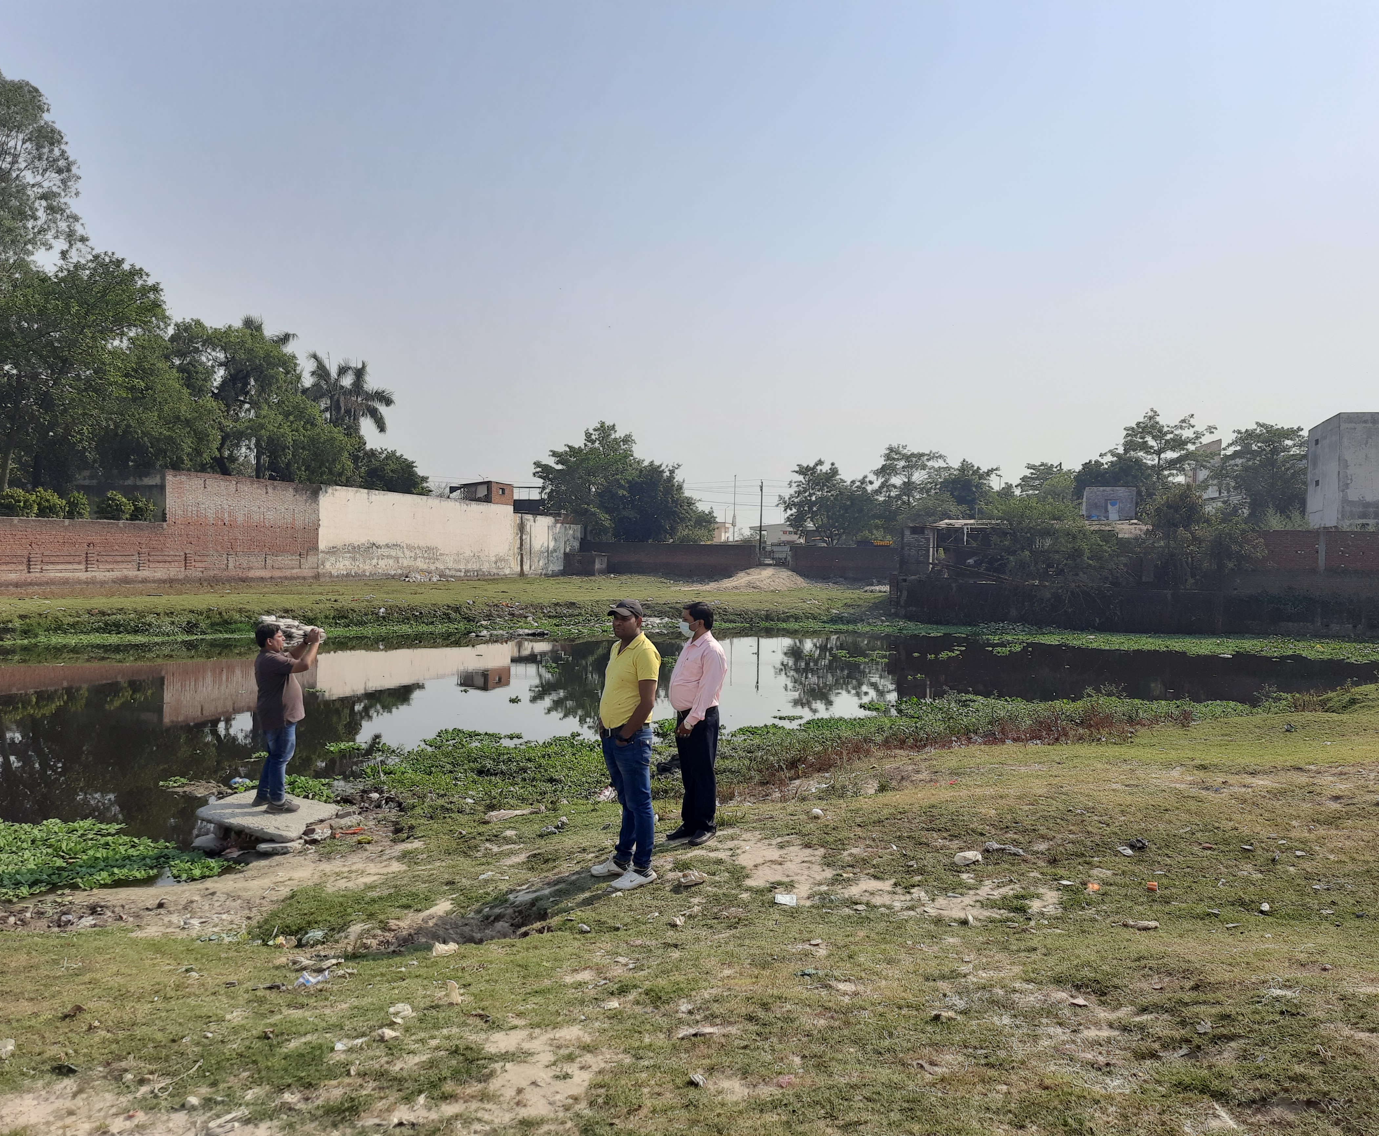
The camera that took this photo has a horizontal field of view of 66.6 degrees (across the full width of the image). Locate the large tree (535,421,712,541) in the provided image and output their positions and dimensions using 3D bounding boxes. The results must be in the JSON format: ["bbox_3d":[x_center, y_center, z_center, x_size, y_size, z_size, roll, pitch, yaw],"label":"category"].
[{"bbox_3d":[-5.378,-5.669,86.000,14.000,12.600,11.500,1,1,0],"label":"large tree"}]

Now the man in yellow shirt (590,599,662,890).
[{"bbox_3d":[-0.389,1.072,6.450,0.380,1.740,0.520,1,1,-37],"label":"man in yellow shirt"}]

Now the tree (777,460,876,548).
[{"bbox_3d":[11.915,-4.310,90.000,8.500,10.000,8.000,1,1,0],"label":"tree"}]

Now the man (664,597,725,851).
[{"bbox_3d":[0.055,1.094,7.500,0.380,1.720,0.500,1,1,-29],"label":"man"}]

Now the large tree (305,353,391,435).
[{"bbox_3d":[-25.915,-7.977,80.000,6.600,16.300,6.300,1,1,0],"label":"large tree"}]

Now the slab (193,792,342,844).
[{"bbox_3d":[-3.805,2.232,9.500,1.180,0.100,1.250,1,1,9],"label":"slab"}]

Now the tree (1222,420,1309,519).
[{"bbox_3d":[40.099,-4.236,73.000,6.600,12.000,6.600,1,1,0],"label":"tree"}]

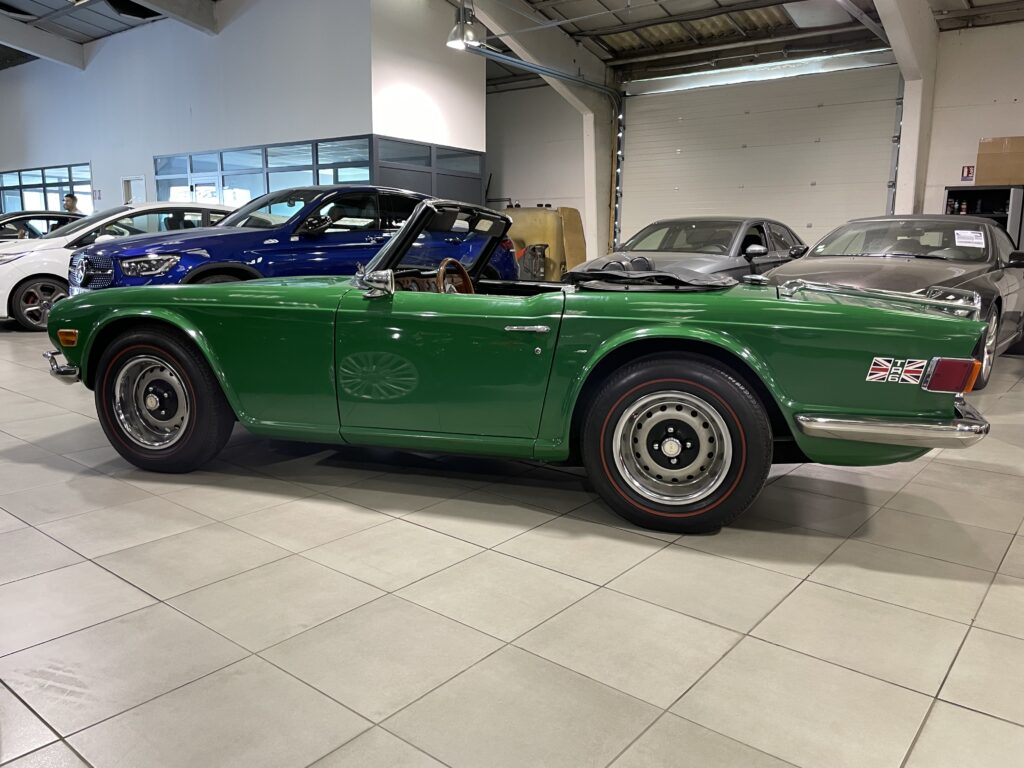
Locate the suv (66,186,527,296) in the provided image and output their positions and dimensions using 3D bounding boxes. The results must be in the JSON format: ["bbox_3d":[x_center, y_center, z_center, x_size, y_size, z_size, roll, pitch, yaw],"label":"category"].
[{"bbox_3d":[-1.962,-1.267,8.139,4.730,1.600,1.900,-9,14,-43],"label":"suv"}]

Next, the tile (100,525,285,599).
[{"bbox_3d":[-1.020,0.561,2.480,0.447,0.010,0.447,9,13,38],"label":"tile"}]

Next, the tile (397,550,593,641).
[{"bbox_3d":[-0.042,0.613,2.271,0.447,0.010,0.447,9,13,38],"label":"tile"}]

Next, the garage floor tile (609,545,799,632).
[{"bbox_3d":[0.593,0.615,2.353,0.445,0.010,0.445,9,13,38],"label":"garage floor tile"}]

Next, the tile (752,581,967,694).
[{"bbox_3d":[0.944,0.669,2.076,0.445,0.010,0.445,9,13,38],"label":"tile"}]

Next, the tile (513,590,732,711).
[{"bbox_3d":[0.311,0.670,2.008,0.445,0.010,0.445,9,13,38],"label":"tile"}]

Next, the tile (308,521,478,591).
[{"bbox_3d":[-0.389,0.559,2.547,0.447,0.010,0.447,9,13,38],"label":"tile"}]

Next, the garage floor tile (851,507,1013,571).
[{"bbox_3d":[1.504,0.550,2.750,0.447,0.010,0.447,9,13,38],"label":"garage floor tile"}]

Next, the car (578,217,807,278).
[{"bbox_3d":[2.390,-1.367,9.582,1.810,1.420,4.550,9,13,37],"label":"car"}]

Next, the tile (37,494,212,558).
[{"bbox_3d":[-1.371,0.508,2.757,0.447,0.010,0.447,9,13,38],"label":"tile"}]

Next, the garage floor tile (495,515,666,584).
[{"bbox_3d":[0.237,0.556,2.614,0.447,0.010,0.447,9,13,38],"label":"garage floor tile"}]

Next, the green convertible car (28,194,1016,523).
[{"bbox_3d":[-0.173,-0.227,3.622,4.030,1.170,1.500,4,10,17],"label":"green convertible car"}]

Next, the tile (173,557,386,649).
[{"bbox_3d":[-0.672,0.618,2.216,0.445,0.010,0.445,9,13,38],"label":"tile"}]

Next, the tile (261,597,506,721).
[{"bbox_3d":[-0.322,0.669,1.929,0.447,0.010,0.447,9,13,38],"label":"tile"}]

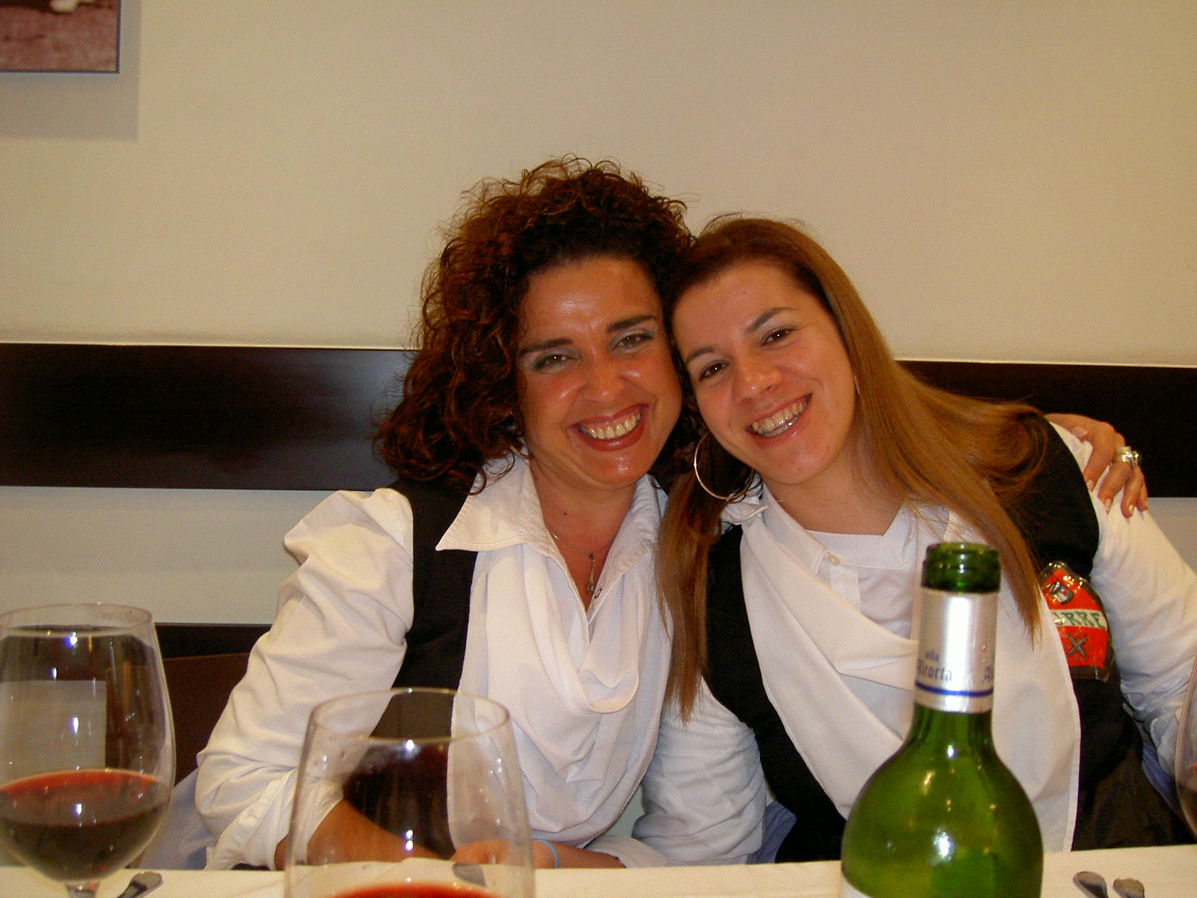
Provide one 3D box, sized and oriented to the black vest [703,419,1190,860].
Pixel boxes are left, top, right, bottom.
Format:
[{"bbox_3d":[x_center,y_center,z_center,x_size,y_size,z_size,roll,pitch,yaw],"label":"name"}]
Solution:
[{"bbox_3d":[0.297,0.245,1.130,0.360,0.480,0.240,-14,4,11],"label":"black vest"}]

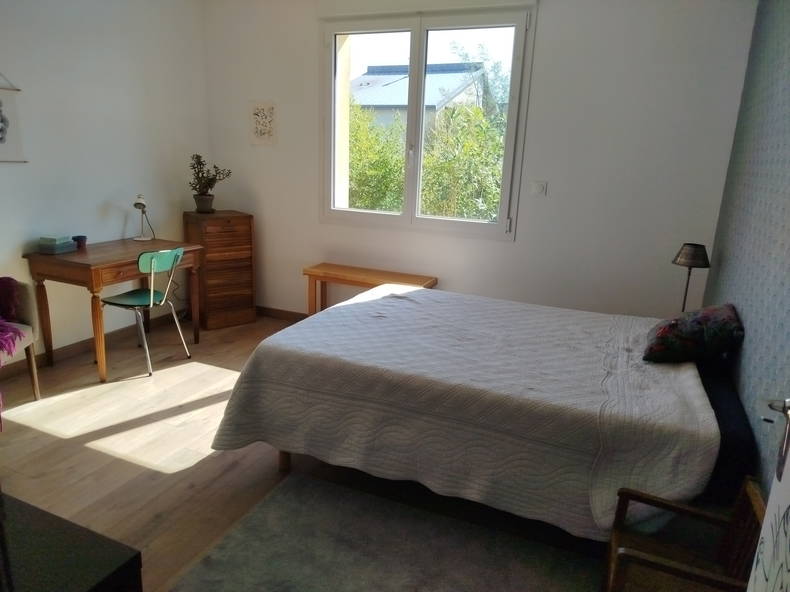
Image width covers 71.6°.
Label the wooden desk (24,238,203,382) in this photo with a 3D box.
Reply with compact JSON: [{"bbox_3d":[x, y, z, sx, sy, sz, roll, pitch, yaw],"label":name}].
[{"bbox_3d":[-1.946,0.059,3.953,0.630,0.760,0.950,8,15,21],"label":"wooden desk"}]

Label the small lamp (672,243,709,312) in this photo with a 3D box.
[{"bbox_3d":[1.856,-0.056,3.487,0.205,0.560,0.205,10,16,28],"label":"small lamp"}]

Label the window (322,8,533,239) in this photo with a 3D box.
[{"bbox_3d":[0.157,-1.273,4.185,1.620,1.560,0.090,8,15,21],"label":"window"}]

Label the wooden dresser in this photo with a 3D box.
[{"bbox_3d":[-1.532,-0.240,4.832,0.452,0.951,0.410,-9,18,-39],"label":"wooden dresser"}]

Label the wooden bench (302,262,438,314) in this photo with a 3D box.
[{"bbox_3d":[-0.224,0.107,4.439,1.030,0.580,0.350,8,15,21],"label":"wooden bench"}]

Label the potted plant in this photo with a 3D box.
[{"bbox_3d":[-1.626,-0.977,4.756,0.350,0.510,0.300,-2,15,-18],"label":"potted plant"}]

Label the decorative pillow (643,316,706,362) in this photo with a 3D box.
[{"bbox_3d":[1.392,0.209,2.712,0.300,0.130,0.360,-24,2,25],"label":"decorative pillow"}]

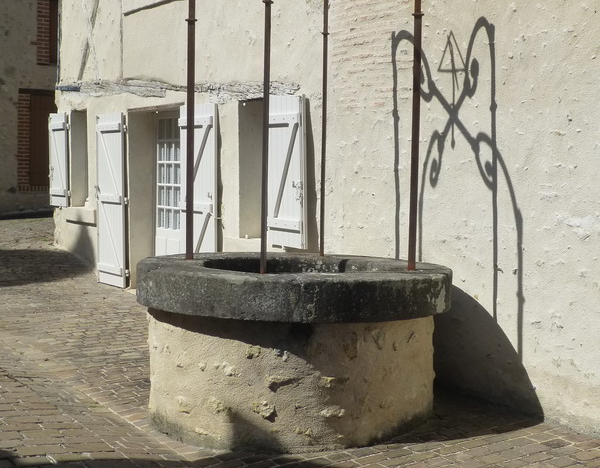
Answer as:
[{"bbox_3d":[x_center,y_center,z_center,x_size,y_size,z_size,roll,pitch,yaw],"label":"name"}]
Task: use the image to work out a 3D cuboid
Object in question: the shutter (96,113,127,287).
[{"bbox_3d":[-2.200,-0.395,12.280,0.060,1.980,0.690,-2,4,-33],"label":"shutter"}]

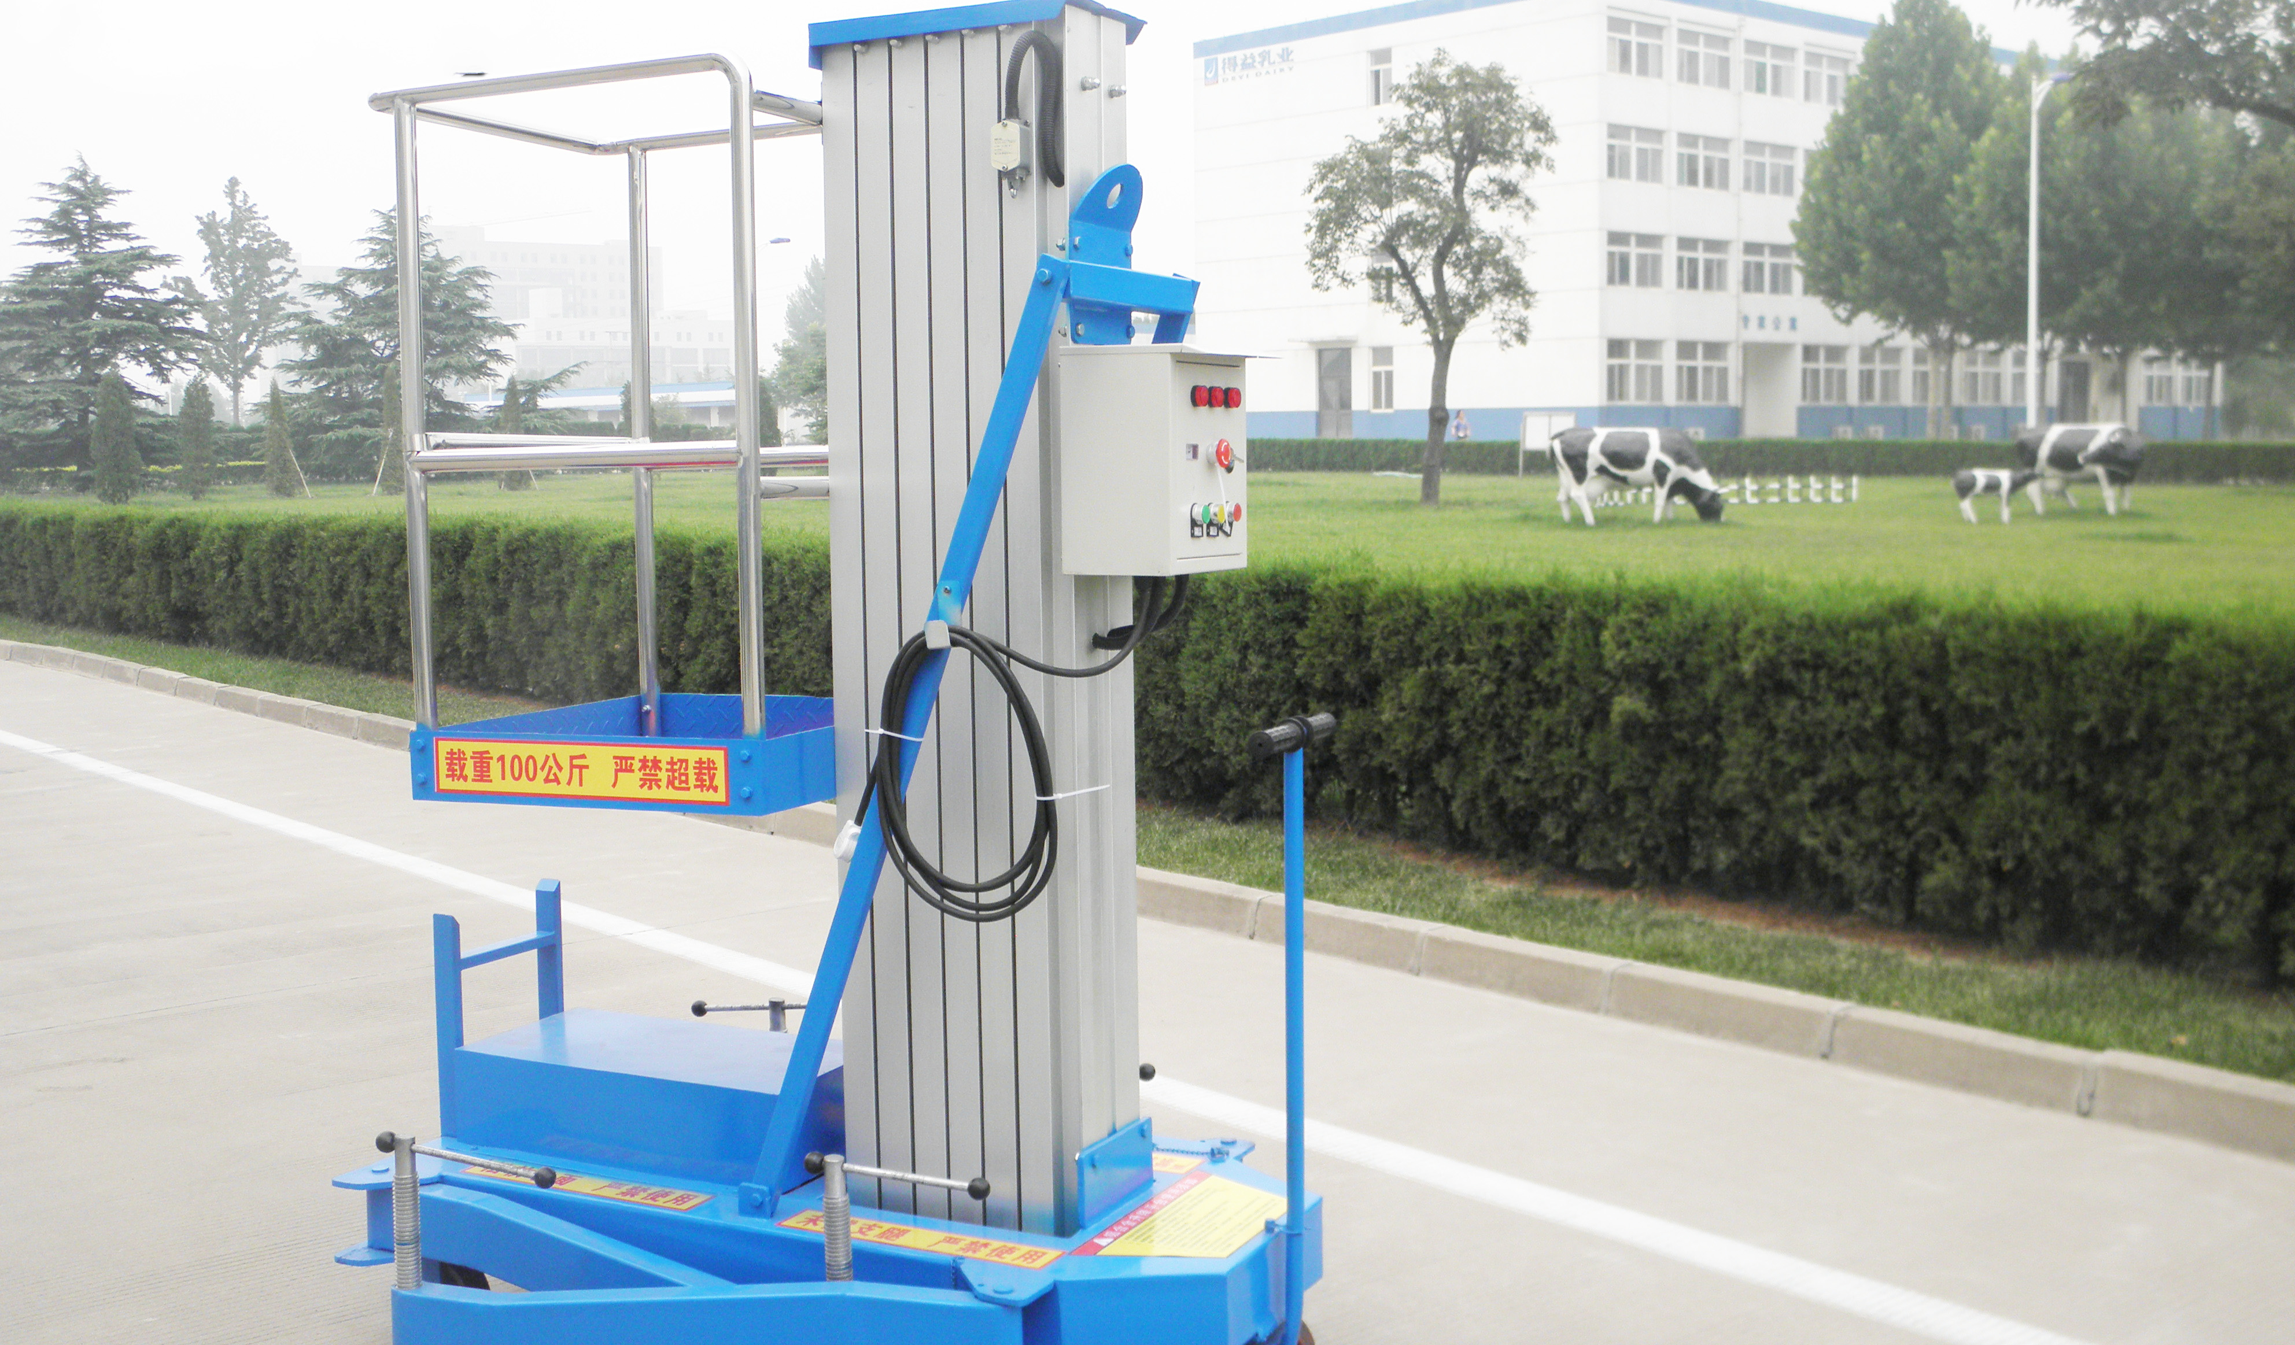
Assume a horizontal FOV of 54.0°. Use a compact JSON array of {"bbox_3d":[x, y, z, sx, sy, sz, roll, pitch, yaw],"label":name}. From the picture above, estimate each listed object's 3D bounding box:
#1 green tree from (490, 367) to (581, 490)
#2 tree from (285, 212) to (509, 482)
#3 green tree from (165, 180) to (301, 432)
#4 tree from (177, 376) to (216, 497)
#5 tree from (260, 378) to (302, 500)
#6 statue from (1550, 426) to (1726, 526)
[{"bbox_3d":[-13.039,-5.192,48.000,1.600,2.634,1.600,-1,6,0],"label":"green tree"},{"bbox_3d":[-18.497,-7.990,55.500,5.518,6.666,5.518,-1,6,0],"label":"tree"},{"bbox_3d":[-32.421,-12.599,80.000,4.582,9.991,4.582,-1,6,0],"label":"green tree"},{"bbox_3d":[-19.326,-4.736,45.800,0.801,2.441,0.801,-1,6,0],"label":"tree"},{"bbox_3d":[-18.057,-4.860,47.000,0.860,2.430,0.860,-1,6,0],"label":"tree"},{"bbox_3d":[6.418,-2.569,29.500,2.280,1.290,0.750,0,6,3],"label":"statue"}]

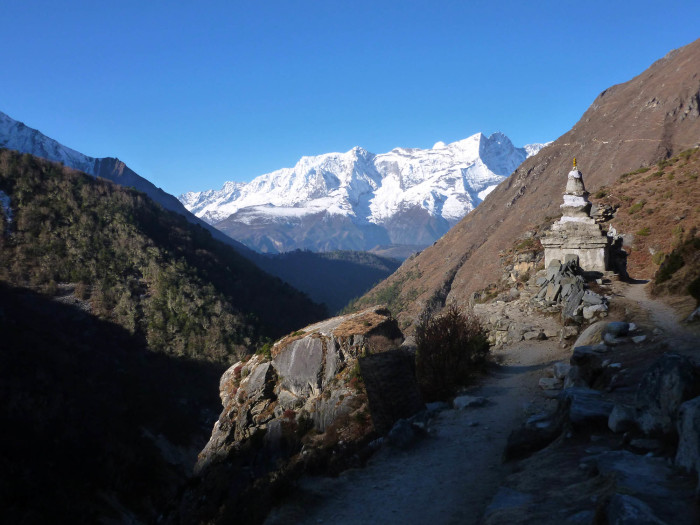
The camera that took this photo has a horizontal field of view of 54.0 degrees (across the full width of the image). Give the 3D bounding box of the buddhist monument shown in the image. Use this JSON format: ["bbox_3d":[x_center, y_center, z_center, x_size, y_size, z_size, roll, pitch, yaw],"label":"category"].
[{"bbox_3d":[8.930,-1.860,27.000,2.450,4.450,2.450,0,0,24],"label":"buddhist monument"}]

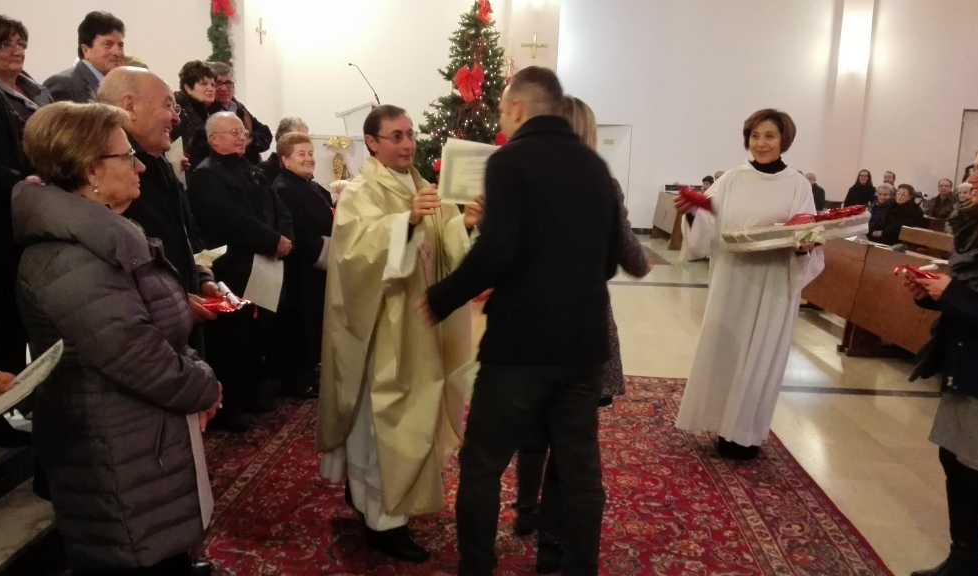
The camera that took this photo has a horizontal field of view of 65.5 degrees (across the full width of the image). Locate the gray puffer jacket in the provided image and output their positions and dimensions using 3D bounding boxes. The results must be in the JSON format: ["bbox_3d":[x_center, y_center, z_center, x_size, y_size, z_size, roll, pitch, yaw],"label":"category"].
[{"bbox_3d":[-0.936,0.186,1.948,0.460,0.895,0.540,-3,11,-23],"label":"gray puffer jacket"}]

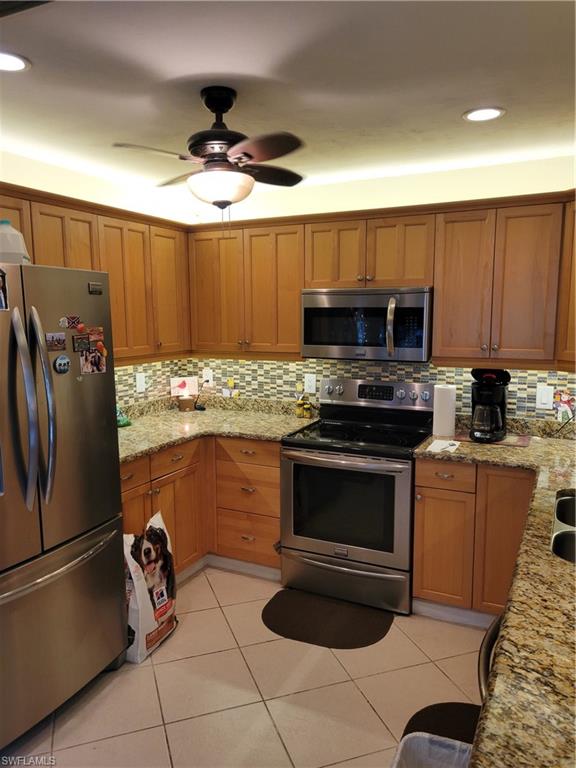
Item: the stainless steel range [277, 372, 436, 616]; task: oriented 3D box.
[{"bbox_3d":[0.431,0.606,3.415,0.756,1.195,0.690,3,8,26],"label":"stainless steel range"}]

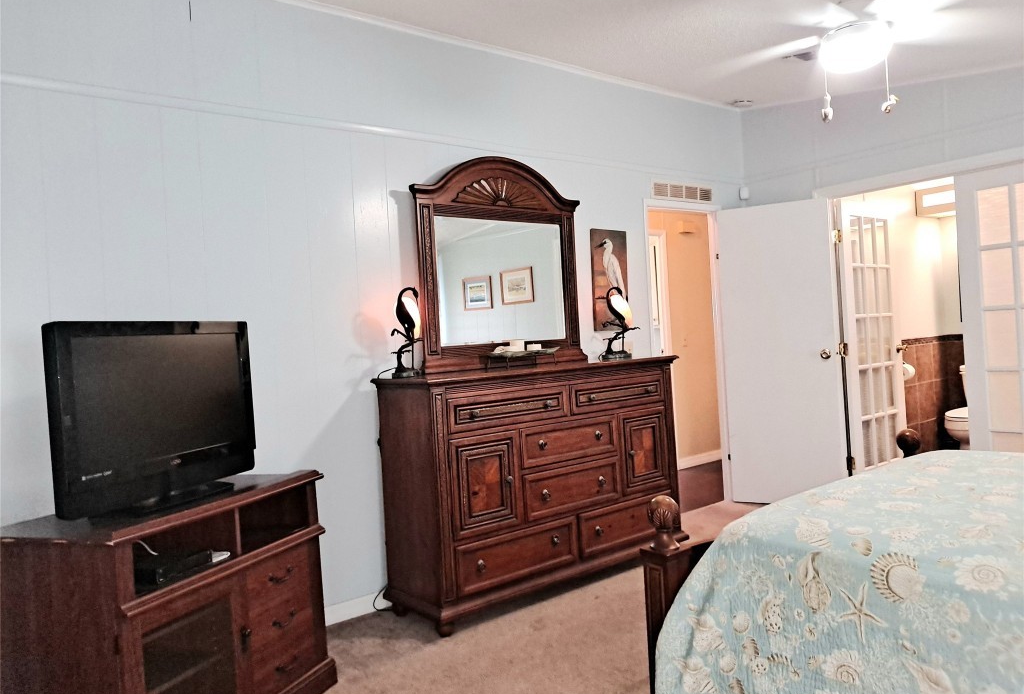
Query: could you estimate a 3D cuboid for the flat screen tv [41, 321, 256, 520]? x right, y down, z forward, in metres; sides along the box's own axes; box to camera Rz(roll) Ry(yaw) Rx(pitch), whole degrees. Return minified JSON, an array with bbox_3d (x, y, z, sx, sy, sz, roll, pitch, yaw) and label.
[{"bbox_3d":[-1.185,0.213,2.559,0.210,0.600,0.800,-3,1,22],"label":"flat screen tv"}]

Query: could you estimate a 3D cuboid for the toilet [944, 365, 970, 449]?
[{"bbox_3d":[3.884,0.551,6.083,0.720,0.770,0.460,-4,1,-38],"label":"toilet"}]

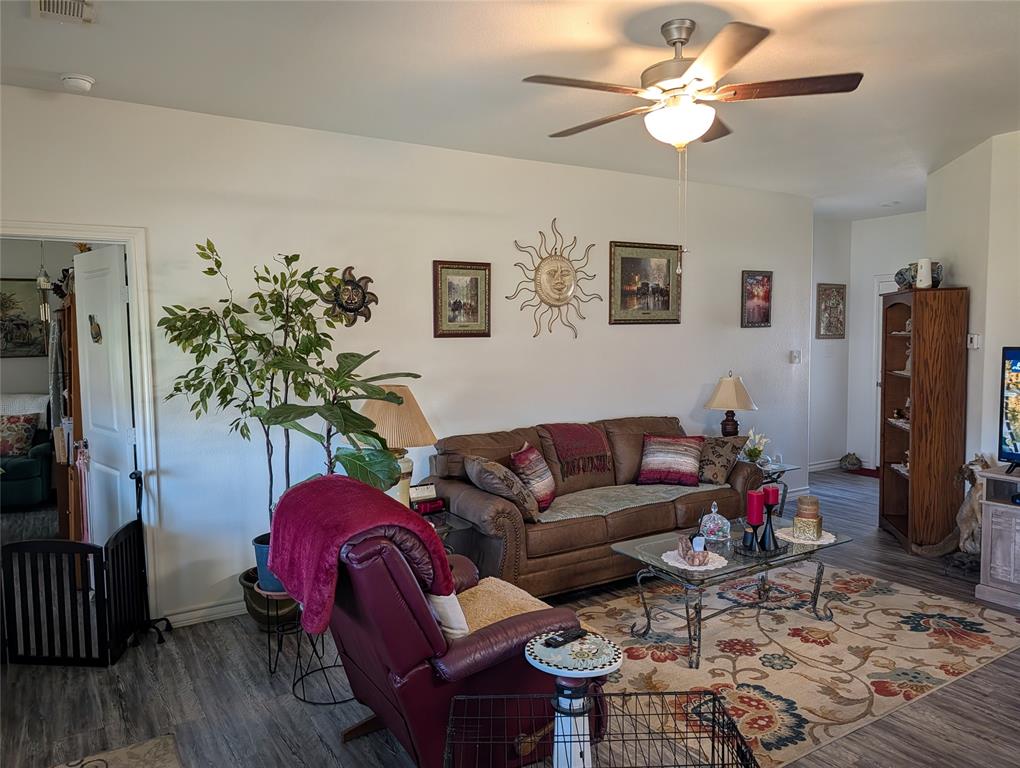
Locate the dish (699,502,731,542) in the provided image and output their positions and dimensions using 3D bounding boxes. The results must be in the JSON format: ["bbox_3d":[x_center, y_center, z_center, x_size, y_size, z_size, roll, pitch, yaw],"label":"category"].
[{"bbox_3d":[1.094,0.721,3.758,0.160,0.195,0.160,-1,4,0],"label":"dish"}]

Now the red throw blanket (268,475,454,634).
[{"bbox_3d":[-0.520,0.561,2.406,0.510,0.460,0.620,-3,5,-32],"label":"red throw blanket"}]

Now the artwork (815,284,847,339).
[{"bbox_3d":[3.537,-0.792,7.753,0.520,0.600,0.030,-3,5,-32],"label":"artwork"}]

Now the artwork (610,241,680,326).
[{"bbox_3d":[1.050,-0.767,5.447,0.745,0.615,0.035,-3,4,-32],"label":"artwork"}]

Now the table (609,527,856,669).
[{"bbox_3d":[1.158,1.049,3.673,1.160,0.450,0.665,-3,4,-32],"label":"table"}]

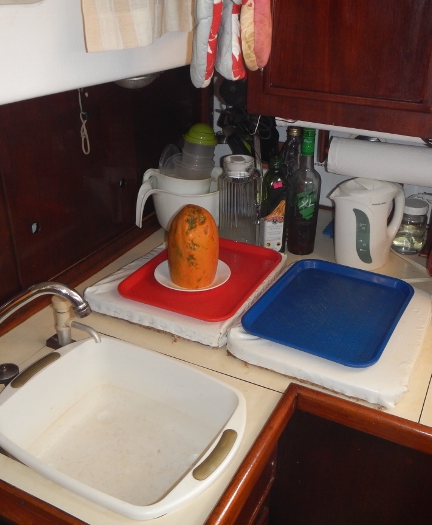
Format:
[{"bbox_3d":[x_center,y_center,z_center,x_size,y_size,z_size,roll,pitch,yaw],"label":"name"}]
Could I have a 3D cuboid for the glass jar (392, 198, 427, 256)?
[{"bbox_3d":[0.518,-0.099,1.483,0.090,0.130,0.090,0,27,0],"label":"glass jar"}]

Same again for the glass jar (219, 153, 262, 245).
[{"bbox_3d":[0.065,-0.165,1.507,0.110,0.225,0.112,14,30,25],"label":"glass jar"}]

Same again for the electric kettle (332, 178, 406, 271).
[{"bbox_3d":[0.377,-0.105,1.409,0.182,0.208,0.140,1,27,2],"label":"electric kettle"}]

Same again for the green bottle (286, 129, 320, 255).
[{"bbox_3d":[0.227,-0.177,1.433,0.083,0.314,0.083,14,30,25],"label":"green bottle"}]

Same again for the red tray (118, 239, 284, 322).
[{"bbox_3d":[-0.025,0.031,1.272,0.270,0.021,0.345,14,30,25],"label":"red tray"}]

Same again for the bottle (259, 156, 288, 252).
[{"bbox_3d":[0.152,-0.151,1.458,0.063,0.245,0.063,14,30,25],"label":"bottle"}]

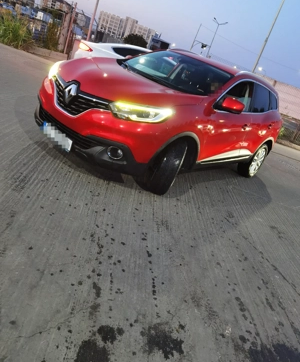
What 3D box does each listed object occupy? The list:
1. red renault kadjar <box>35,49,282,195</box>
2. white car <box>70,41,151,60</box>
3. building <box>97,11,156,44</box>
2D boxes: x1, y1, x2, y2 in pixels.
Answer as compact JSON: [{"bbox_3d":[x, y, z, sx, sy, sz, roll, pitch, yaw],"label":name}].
[{"bbox_3d":[0.599,-1.048,4.678,1.860,1.610,4.450,33,23,32],"label":"red renault kadjar"},{"bbox_3d":[0.027,-3.233,9.800,4.700,1.480,1.830,16,20,-11],"label":"white car"},{"bbox_3d":[-22.252,-130.125,275.381,49.000,26.000,15.000,16,20,-11],"label":"building"}]

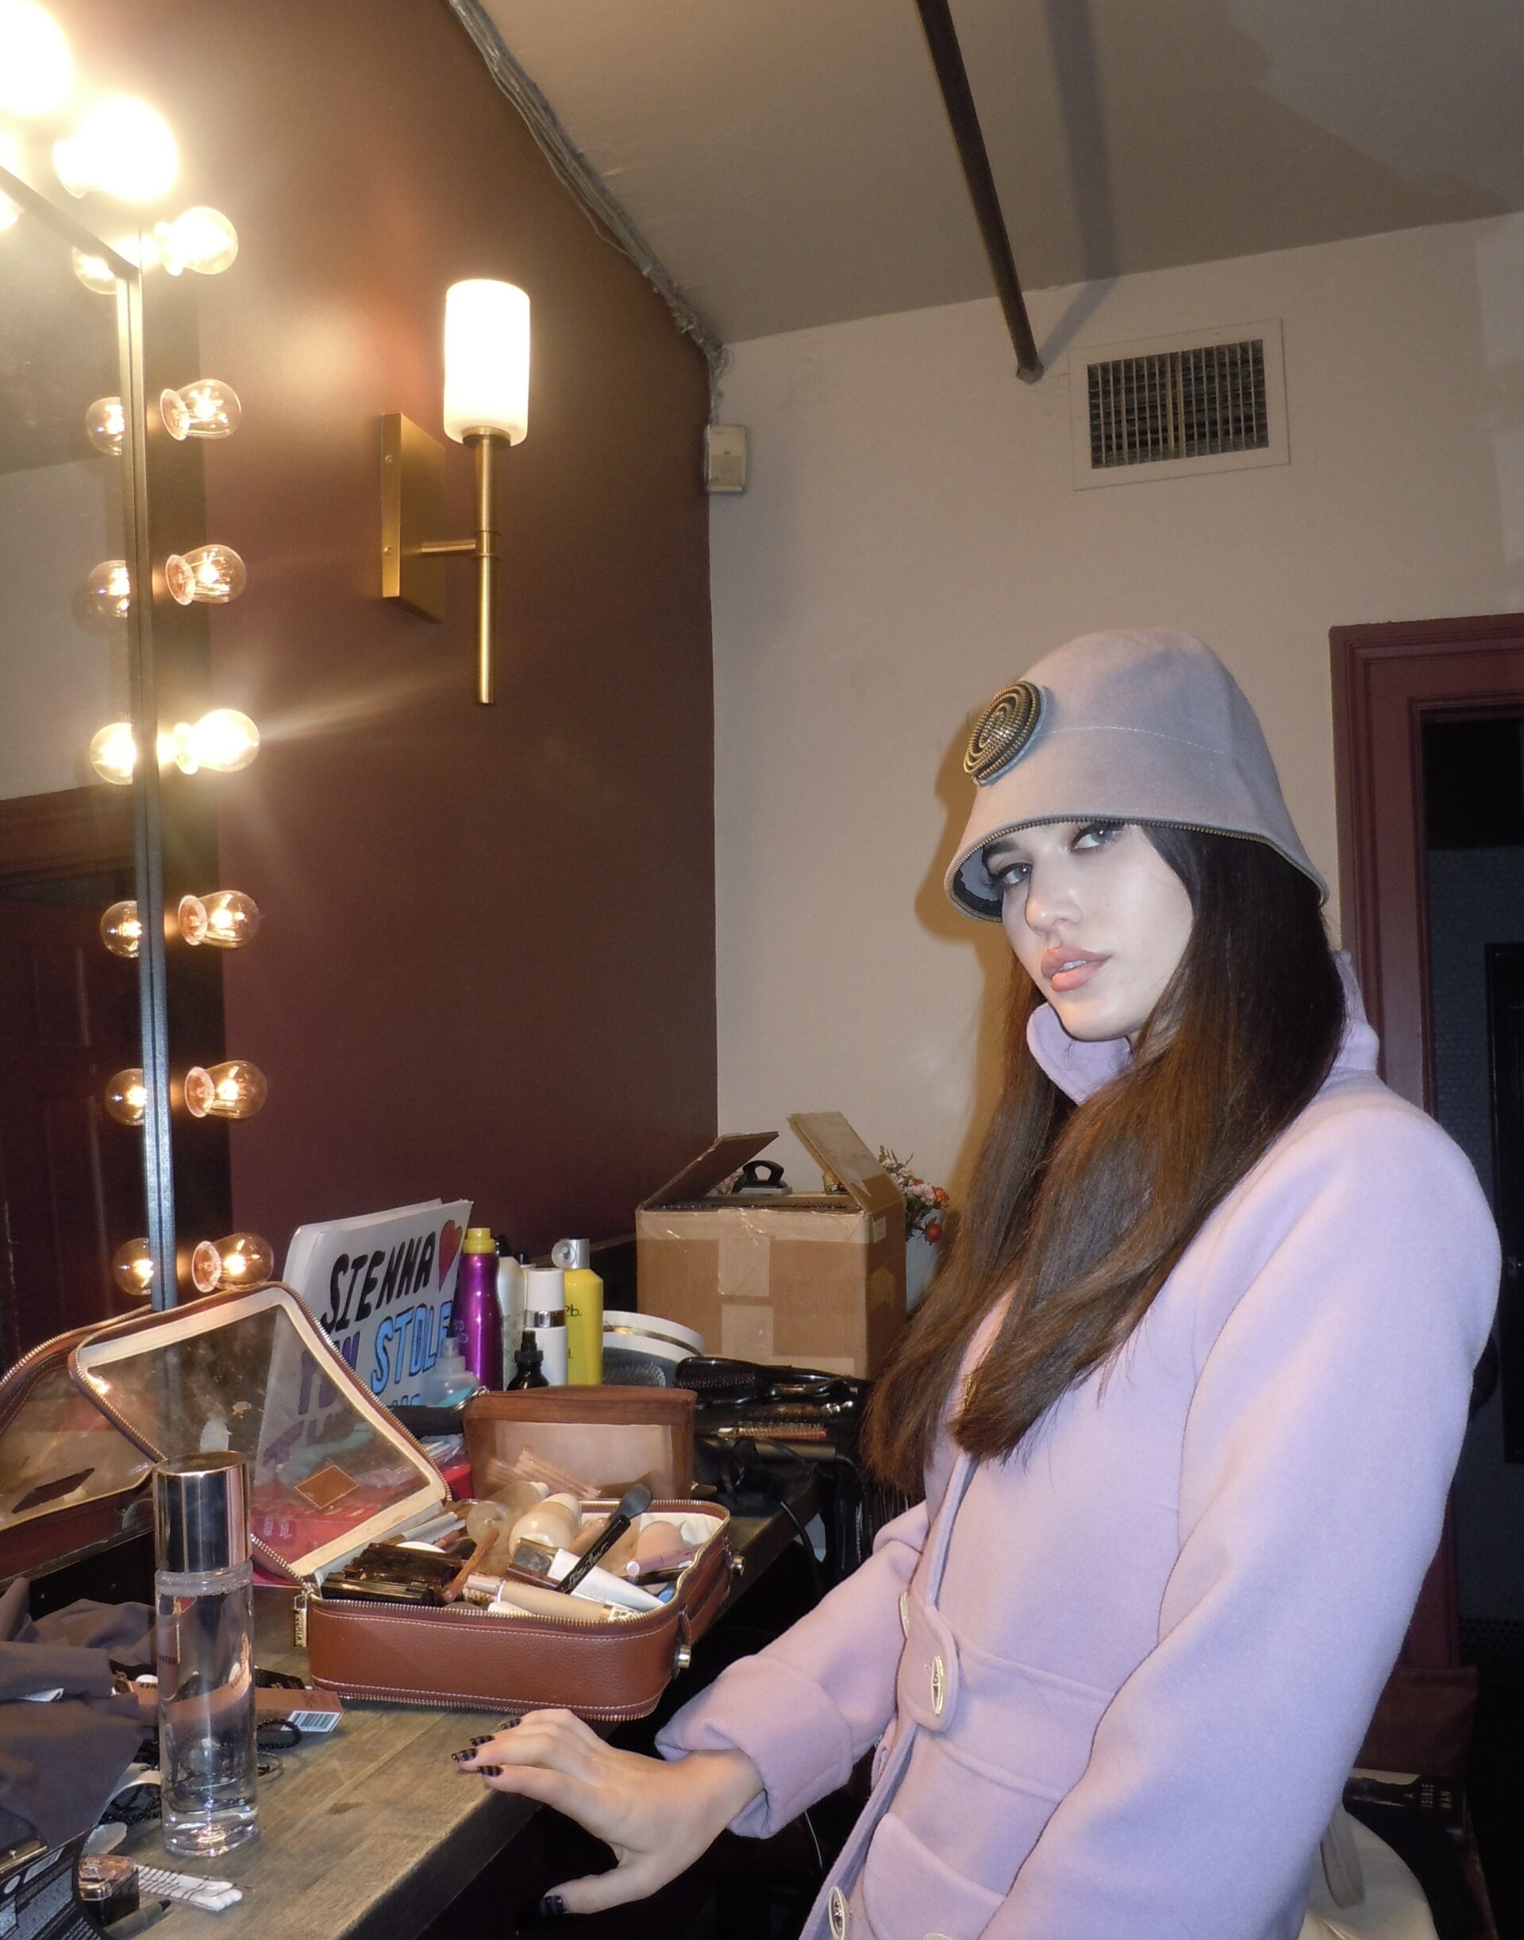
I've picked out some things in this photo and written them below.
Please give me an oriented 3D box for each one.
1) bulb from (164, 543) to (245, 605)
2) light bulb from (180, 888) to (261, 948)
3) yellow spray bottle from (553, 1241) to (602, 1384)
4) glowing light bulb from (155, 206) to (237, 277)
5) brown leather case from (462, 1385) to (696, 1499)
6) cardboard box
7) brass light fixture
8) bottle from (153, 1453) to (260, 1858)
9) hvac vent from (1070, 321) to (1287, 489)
[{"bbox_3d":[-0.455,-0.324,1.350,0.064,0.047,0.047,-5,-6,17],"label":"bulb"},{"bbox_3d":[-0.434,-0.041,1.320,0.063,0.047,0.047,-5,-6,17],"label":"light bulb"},{"bbox_3d":[-0.200,0.411,1.762,0.061,0.241,0.061,-1,-5,0],"label":"yellow spray bottle"},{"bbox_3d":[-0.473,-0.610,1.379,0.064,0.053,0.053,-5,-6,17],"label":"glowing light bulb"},{"bbox_3d":[-0.159,0.440,1.463,0.207,0.131,0.054,-2,-5,12],"label":"brown leather case"},{"bbox_3d":[0.022,0.394,2.363,0.320,0.372,0.323,-2,-5,12],"label":"cardboard box"},{"bbox_3d":[-0.332,-0.532,1.835,0.147,0.477,0.103,-3,-5,17],"label":"brass light fixture"},{"bbox_3d":[-0.292,0.357,0.872,0.049,0.195,0.049,-3,-5,17],"label":"bottle"},{"bbox_3d":[0.685,-0.924,2.694,0.341,0.244,0.025,-3,-5,17],"label":"hvac vent"}]

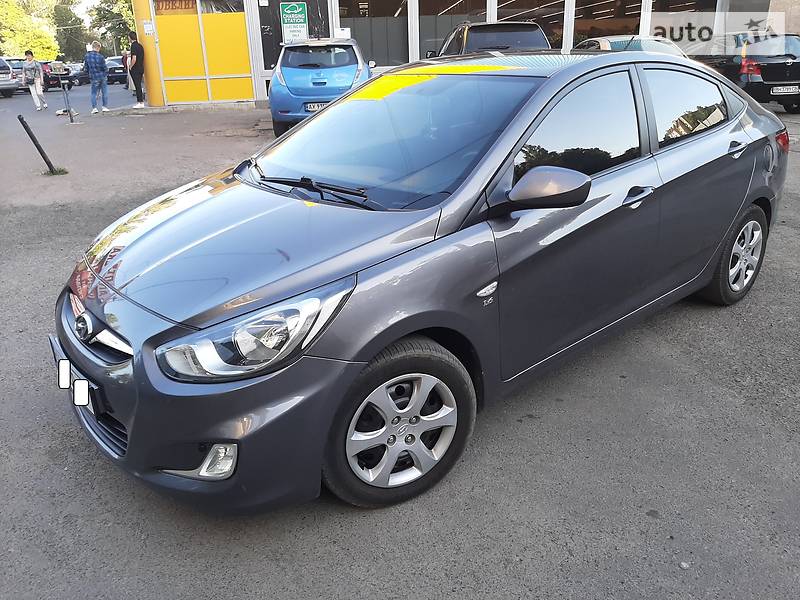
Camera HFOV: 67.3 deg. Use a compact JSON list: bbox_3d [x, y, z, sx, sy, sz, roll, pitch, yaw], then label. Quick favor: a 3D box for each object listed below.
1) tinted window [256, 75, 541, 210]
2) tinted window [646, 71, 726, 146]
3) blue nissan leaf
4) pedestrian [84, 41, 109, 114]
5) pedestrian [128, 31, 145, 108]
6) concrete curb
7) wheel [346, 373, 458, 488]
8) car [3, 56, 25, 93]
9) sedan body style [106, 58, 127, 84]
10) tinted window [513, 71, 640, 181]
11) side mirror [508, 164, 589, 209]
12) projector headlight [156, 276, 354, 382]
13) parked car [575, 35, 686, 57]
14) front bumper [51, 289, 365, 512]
[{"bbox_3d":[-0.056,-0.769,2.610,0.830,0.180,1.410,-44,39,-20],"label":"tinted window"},{"bbox_3d":[1.405,-0.951,2.900,0.770,0.355,0.090,-19,9,-35],"label":"tinted window"},{"bbox_3d":[-1.640,-4.378,12.150,1.790,1.550,4.430,-4,22,-6],"label":"blue nissan leaf"},{"bbox_3d":[-7.676,-5.606,15.075,0.560,1.730,0.360,1,22,7],"label":"pedestrian"},{"bbox_3d":[-6.906,-5.955,15.651,0.320,1.790,0.470,14,27,32],"label":"pedestrian"},{"bbox_3d":[-5.380,-4.979,15.583,3.900,0.170,0.380,-6,22,-11],"label":"concrete curb"},{"bbox_3d":[-0.013,0.416,2.038,0.410,0.410,0.140,-14,26,-26],"label":"wheel"},{"bbox_3d":[-18.618,-10.343,27.634,1.750,1.500,4.300,-22,30,-40],"label":"car"},{"bbox_3d":[-17.073,-13.007,34.077,4.400,1.440,1.760,18,30,38],"label":"sedan body style"},{"bbox_3d":[0.695,-0.665,2.360,0.950,0.430,0.070,-19,5,-35],"label":"tinted window"},{"bbox_3d":[0.501,-0.384,2.032,0.140,0.145,0.250,-19,27,-35],"label":"side mirror"},{"bbox_3d":[-0.410,0.053,1.764,0.530,0.230,0.370,-19,27,-35],"label":"projector headlight"},{"bbox_3d":[4.331,-4.602,12.234,1.740,1.470,4.400,-4,23,-5],"label":"parked car"},{"bbox_3d":[-0.887,0.203,2.265,0.660,0.520,1.680,-19,28,-35],"label":"front bumper"}]

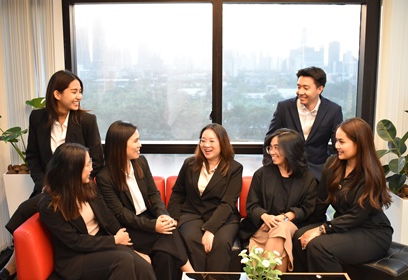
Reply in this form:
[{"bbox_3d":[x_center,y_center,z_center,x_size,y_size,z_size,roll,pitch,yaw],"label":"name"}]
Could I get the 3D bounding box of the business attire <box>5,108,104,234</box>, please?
[{"bbox_3d":[-1.029,0.289,3.001,0.640,1.040,0.480,1,8,5],"label":"business attire"}]

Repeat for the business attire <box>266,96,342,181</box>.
[{"bbox_3d":[0.751,0.314,3.197,0.540,1.270,0.450,2,9,17],"label":"business attire"}]

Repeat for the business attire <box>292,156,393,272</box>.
[{"bbox_3d":[0.801,0.542,2.522,0.620,0.930,0.460,-5,10,-31],"label":"business attire"}]

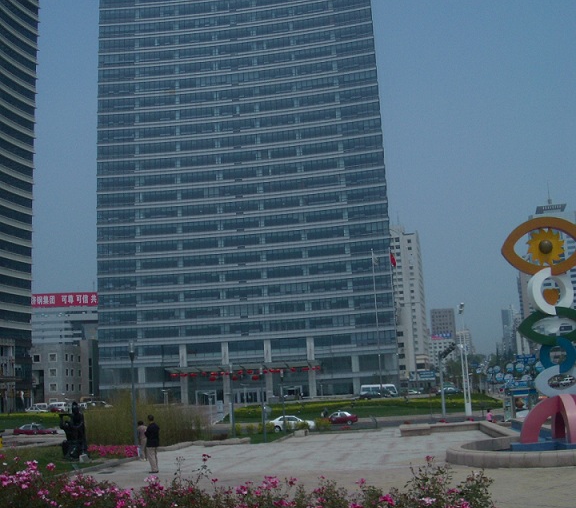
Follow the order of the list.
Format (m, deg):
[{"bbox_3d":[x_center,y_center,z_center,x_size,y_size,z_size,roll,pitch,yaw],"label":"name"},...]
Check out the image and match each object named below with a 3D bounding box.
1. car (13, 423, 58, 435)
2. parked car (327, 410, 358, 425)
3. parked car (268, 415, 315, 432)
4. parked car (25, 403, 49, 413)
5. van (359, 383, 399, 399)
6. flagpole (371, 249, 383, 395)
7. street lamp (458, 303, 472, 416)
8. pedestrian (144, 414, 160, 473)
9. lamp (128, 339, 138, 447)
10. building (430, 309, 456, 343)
[{"bbox_3d":[-25.963,18.287,80.000,4.450,1.430,1.700,-5,-12,11],"label":"car"},{"bbox_3d":[5.357,16.979,80.000,4.300,1.420,1.680,-5,-12,11],"label":"parked car"},{"bbox_3d":[0.343,15.343,70.000,4.450,1.460,1.730,-2,-11,-5],"label":"parked car"},{"bbox_3d":[-48.583,29.981,150.000,4.450,1.440,1.720,-4,-11,5],"label":"parked car"},{"bbox_3d":[16.055,24.224,137.000,6.200,2.500,2.050,-8,-13,26],"label":"van"},{"bbox_3d":[14.869,11.380,129.000,0.300,24.200,0.300,-3,-11,0],"label":"flagpole"},{"bbox_3d":[20.743,12.422,91.000,0.850,13.100,0.850,1,-12,-17],"label":"street lamp"},{"bbox_3d":[-4.005,5.637,23.000,0.480,1.710,0.340,4,-13,-30],"label":"pedestrian"},{"bbox_3d":[-6.441,5.943,32.500,0.320,4.650,0.320,-3,-11,0],"label":"lamp"},{"bbox_3d":[138.622,75.976,690.000,21.000,56.000,18.000,-6,-12,17],"label":"building"}]

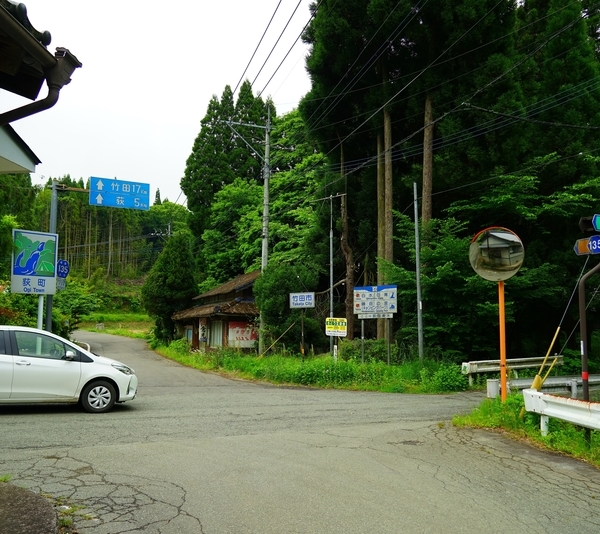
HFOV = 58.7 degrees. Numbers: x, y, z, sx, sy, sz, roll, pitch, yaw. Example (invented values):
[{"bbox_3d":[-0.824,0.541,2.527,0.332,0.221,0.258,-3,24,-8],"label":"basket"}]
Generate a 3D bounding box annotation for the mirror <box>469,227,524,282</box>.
[{"bbox_3d":[3.683,-0.234,9.941,1.030,1.030,0.200,-3,1,34],"label":"mirror"}]

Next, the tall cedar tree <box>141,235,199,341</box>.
[{"bbox_3d":[-7.282,1.234,30.003,3.000,6.410,3.000,0,-5,0],"label":"tall cedar tree"}]

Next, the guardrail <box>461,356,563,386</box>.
[{"bbox_3d":[7.014,3.362,17.416,4.850,0.750,0.230,3,-6,-31],"label":"guardrail"}]

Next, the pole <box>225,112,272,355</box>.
[{"bbox_3d":[-2.523,-1.697,24.661,2.400,11.500,0.400,2,-6,-22],"label":"pole"}]

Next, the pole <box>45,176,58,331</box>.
[{"bbox_3d":[-7.393,0.213,15.840,0.160,5.730,0.160,0,-5,0],"label":"pole"}]

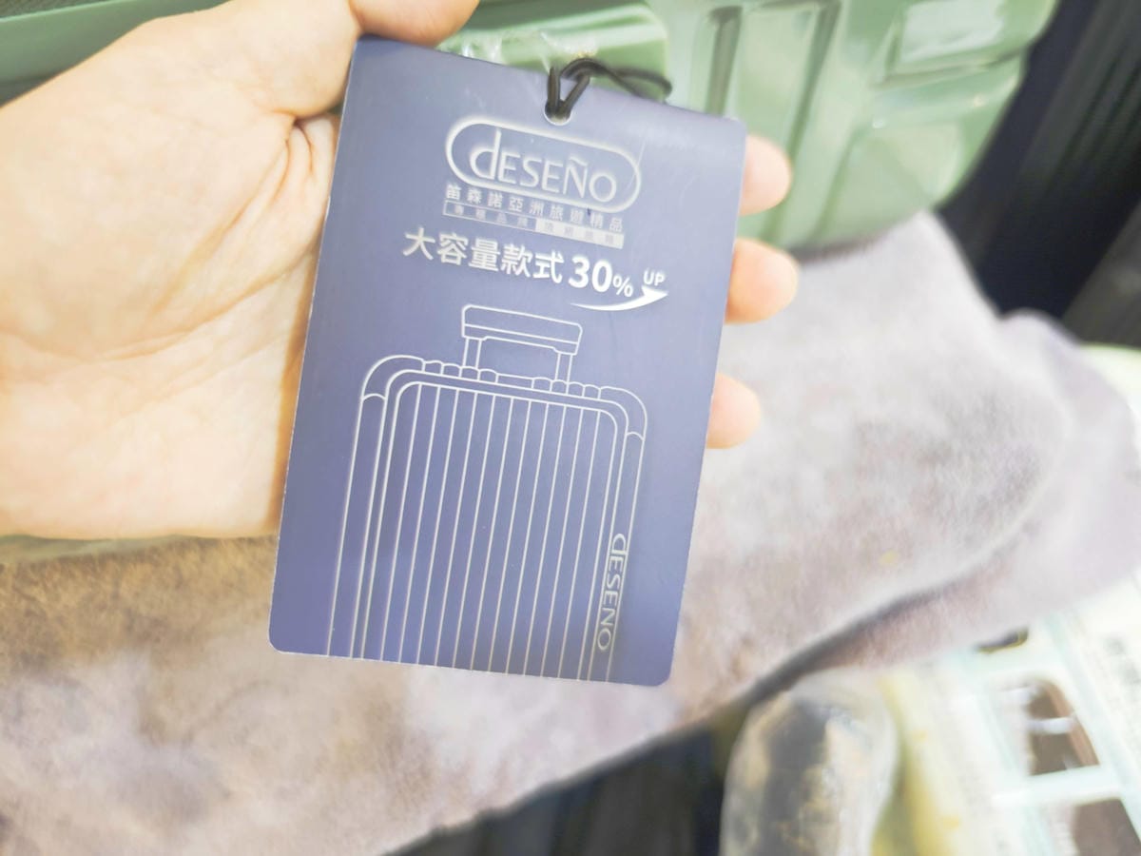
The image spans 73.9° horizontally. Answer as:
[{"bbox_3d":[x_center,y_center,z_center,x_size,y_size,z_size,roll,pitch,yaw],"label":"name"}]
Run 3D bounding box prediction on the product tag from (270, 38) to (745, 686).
[{"bbox_3d":[-0.009,-0.009,0.133,0.070,0.104,0.003,8,-1,-9],"label":"product tag"}]

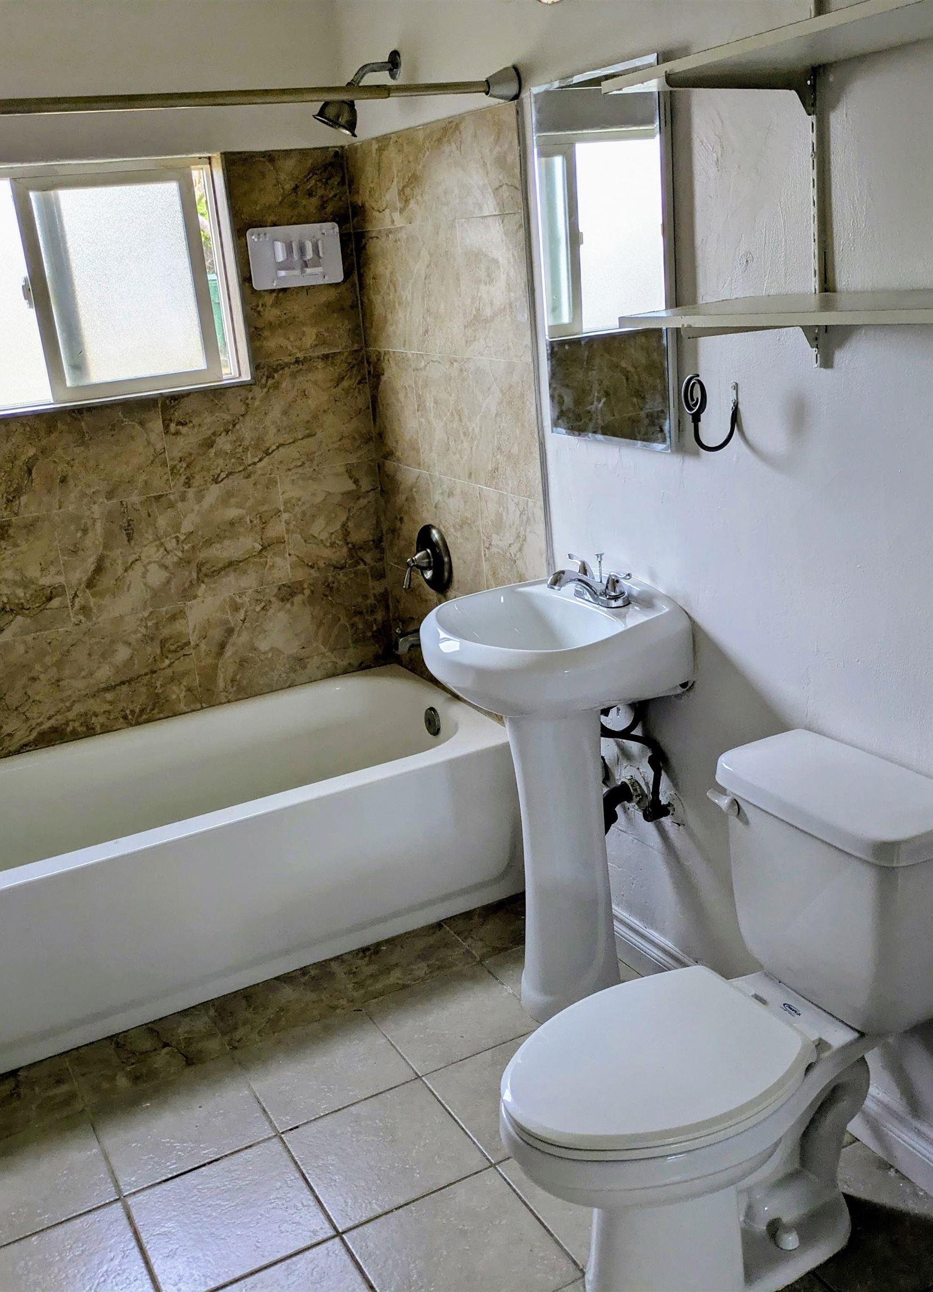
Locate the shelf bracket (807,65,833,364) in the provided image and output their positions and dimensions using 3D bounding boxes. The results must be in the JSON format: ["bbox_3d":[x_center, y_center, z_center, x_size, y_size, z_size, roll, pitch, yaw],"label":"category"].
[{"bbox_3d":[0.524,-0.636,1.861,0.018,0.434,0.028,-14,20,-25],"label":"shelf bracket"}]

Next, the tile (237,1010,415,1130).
[{"bbox_3d":[-0.292,0.876,2.584,0.297,0.010,0.294,-14,20,-25],"label":"tile"}]

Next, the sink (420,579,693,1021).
[{"bbox_3d":[0.182,0.349,2.583,0.440,0.910,0.451,-14,20,-25],"label":"sink"}]

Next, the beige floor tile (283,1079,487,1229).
[{"bbox_3d":[-0.153,0.947,2.329,0.297,0.010,0.296,-14,20,-25],"label":"beige floor tile"}]

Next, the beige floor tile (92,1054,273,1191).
[{"bbox_3d":[-0.561,0.942,2.457,0.305,0.010,0.294,-14,20,-25],"label":"beige floor tile"}]

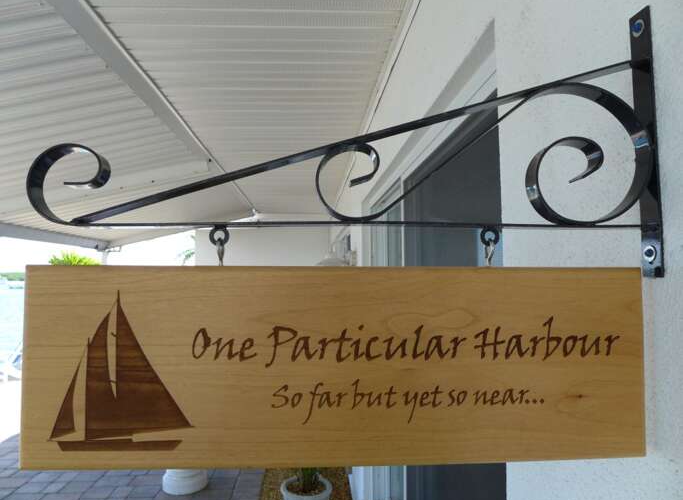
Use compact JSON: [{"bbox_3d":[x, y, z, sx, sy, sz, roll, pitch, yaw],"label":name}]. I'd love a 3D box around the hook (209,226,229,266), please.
[{"bbox_3d":[-0.120,-0.003,0.462,0.019,0.039,0.013,0,-4,-3],"label":"hook"}]

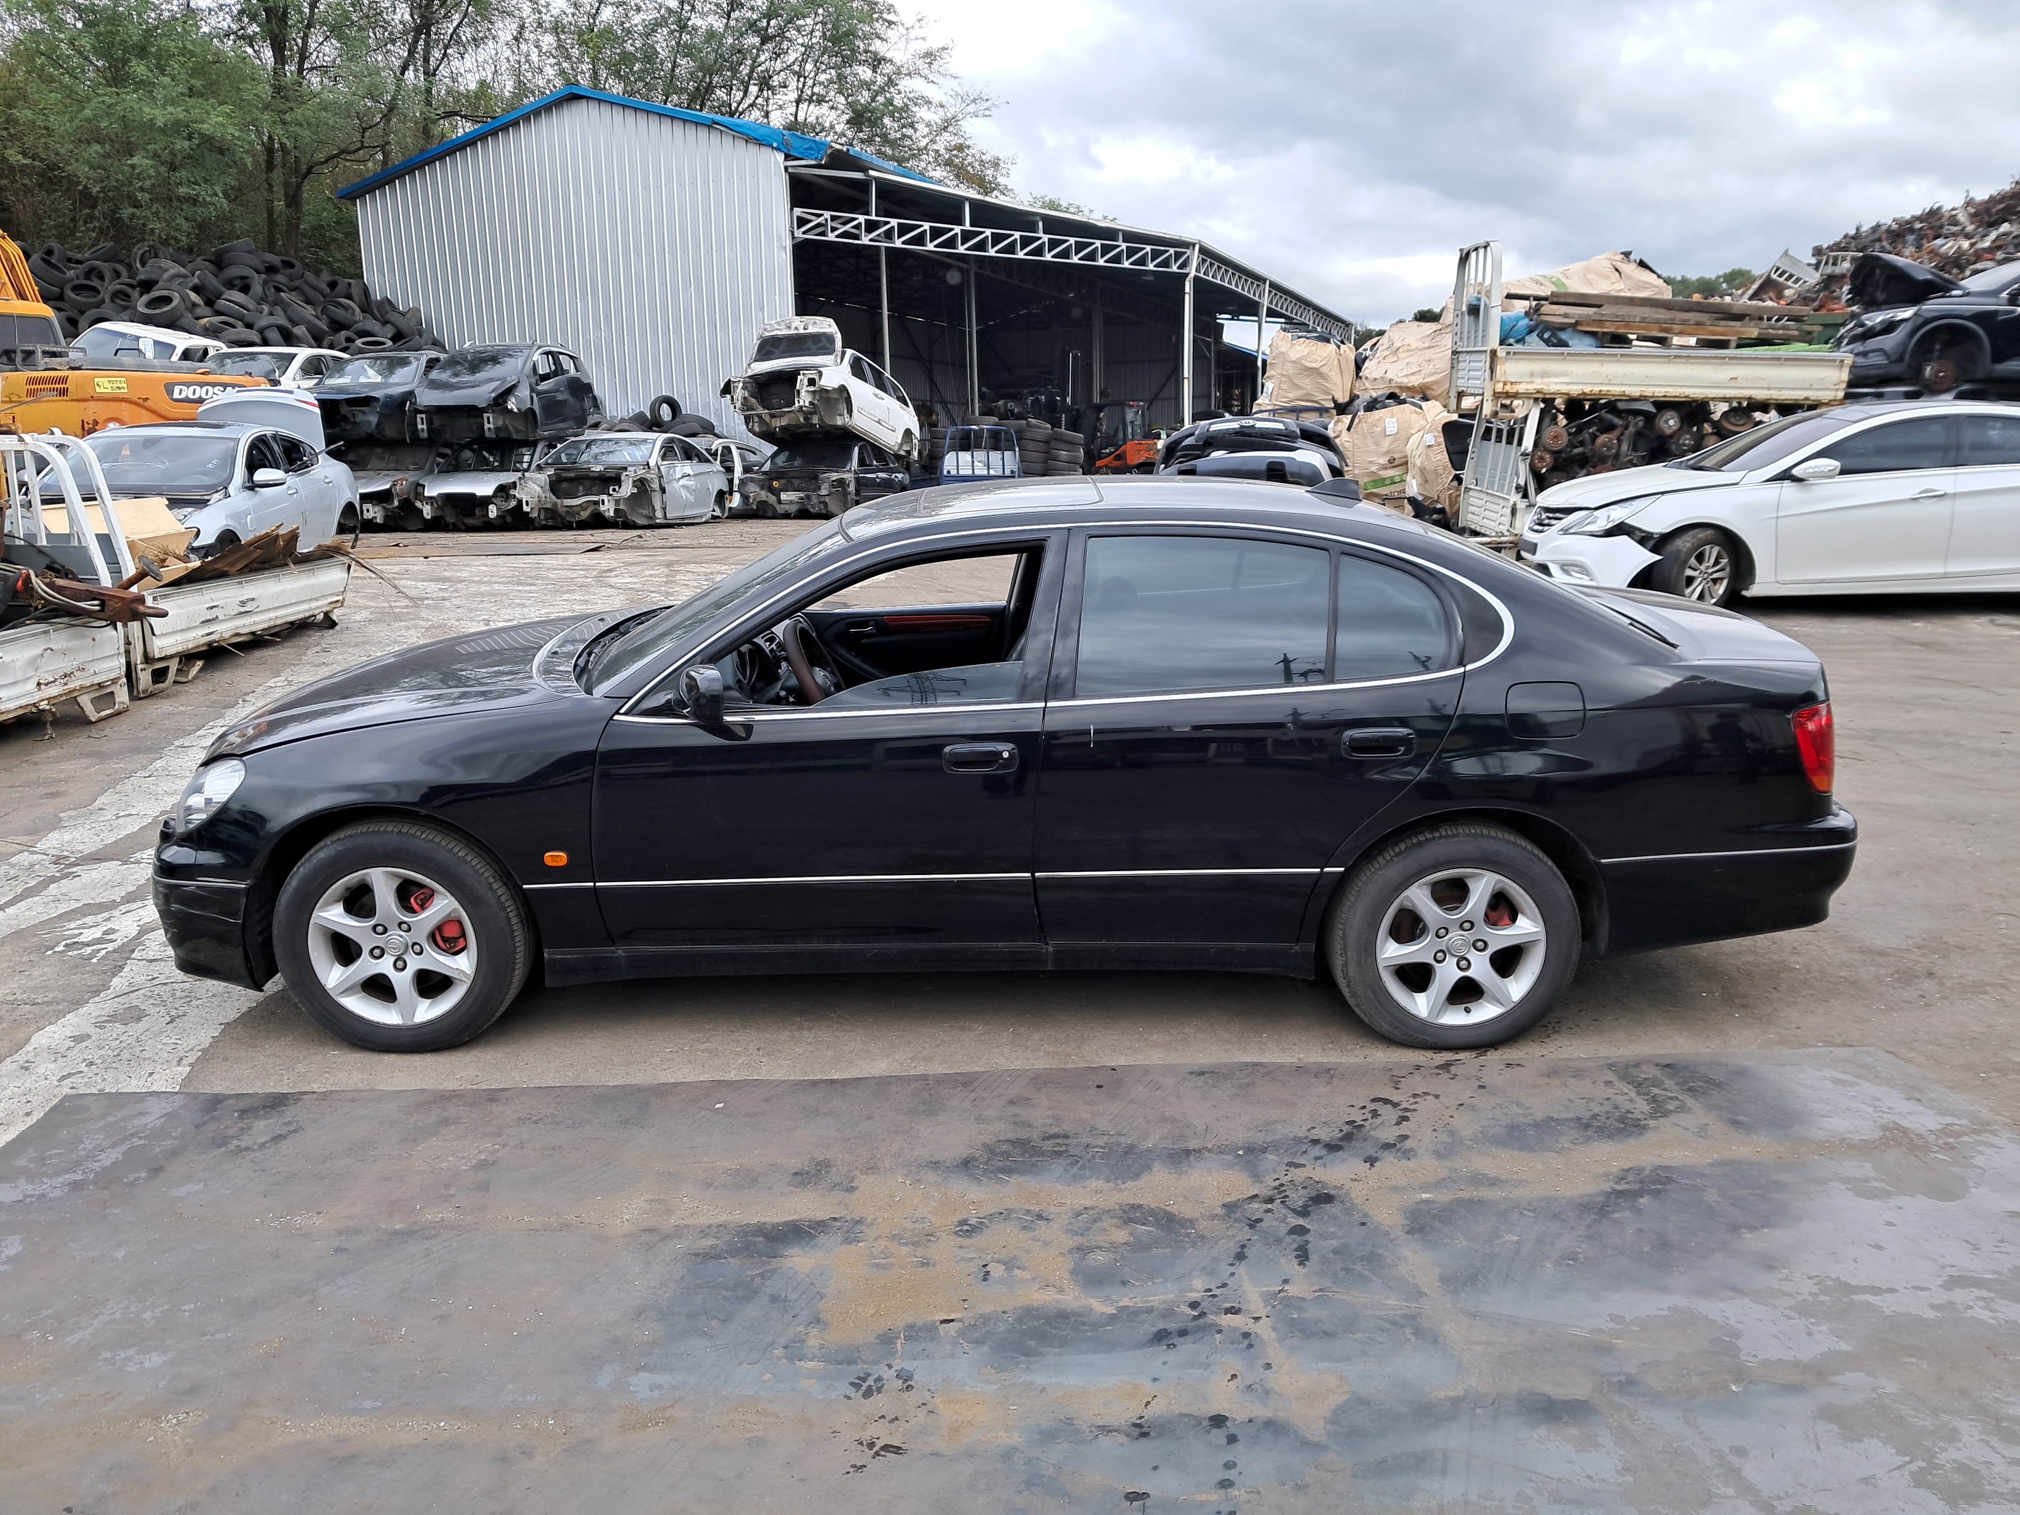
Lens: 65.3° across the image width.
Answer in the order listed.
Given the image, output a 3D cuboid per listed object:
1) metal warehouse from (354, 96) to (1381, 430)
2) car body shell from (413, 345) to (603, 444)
[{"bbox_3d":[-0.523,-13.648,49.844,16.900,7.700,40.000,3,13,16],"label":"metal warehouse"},{"bbox_3d":[-7.126,-5.145,22.306,1.660,1.300,3.800,1,13,4],"label":"car body shell"}]

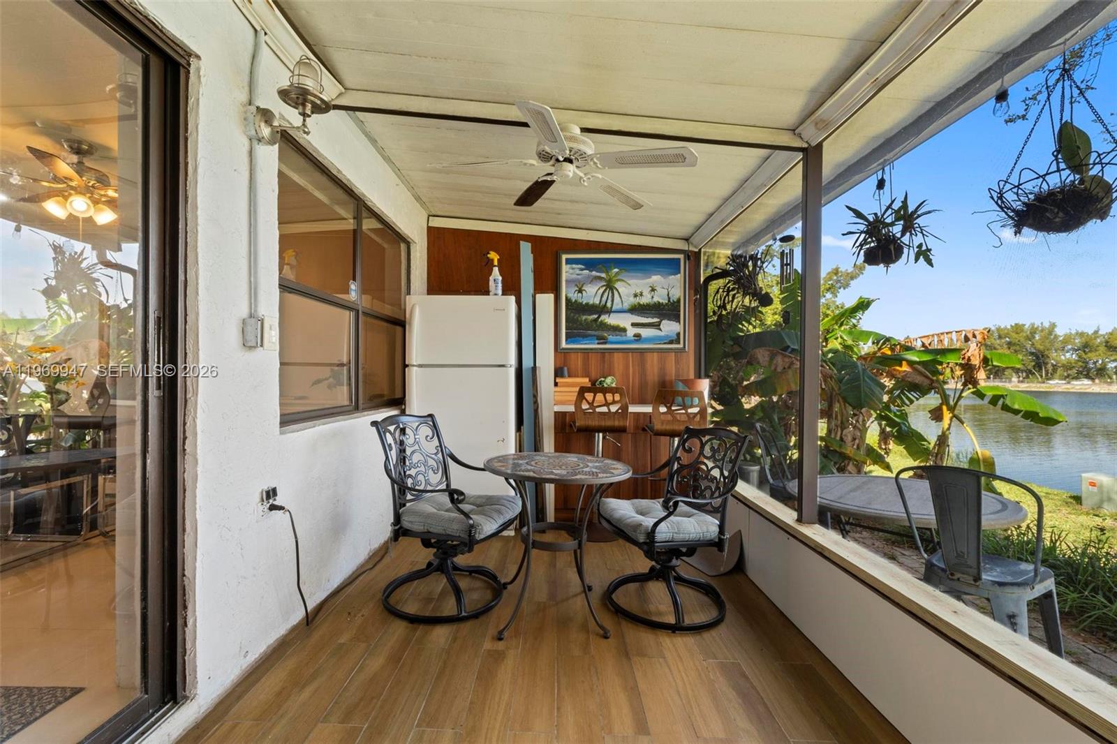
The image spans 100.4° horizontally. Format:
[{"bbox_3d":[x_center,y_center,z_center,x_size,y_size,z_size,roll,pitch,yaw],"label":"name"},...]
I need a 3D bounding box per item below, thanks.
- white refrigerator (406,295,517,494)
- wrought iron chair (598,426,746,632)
[{"bbox_3d":[-0.680,0.319,3.597,0.765,1.690,0.730,0,-1,0],"label":"white refrigerator"},{"bbox_3d":[0.550,0.697,2.356,0.620,0.910,0.610,0,-1,-18],"label":"wrought iron chair"}]

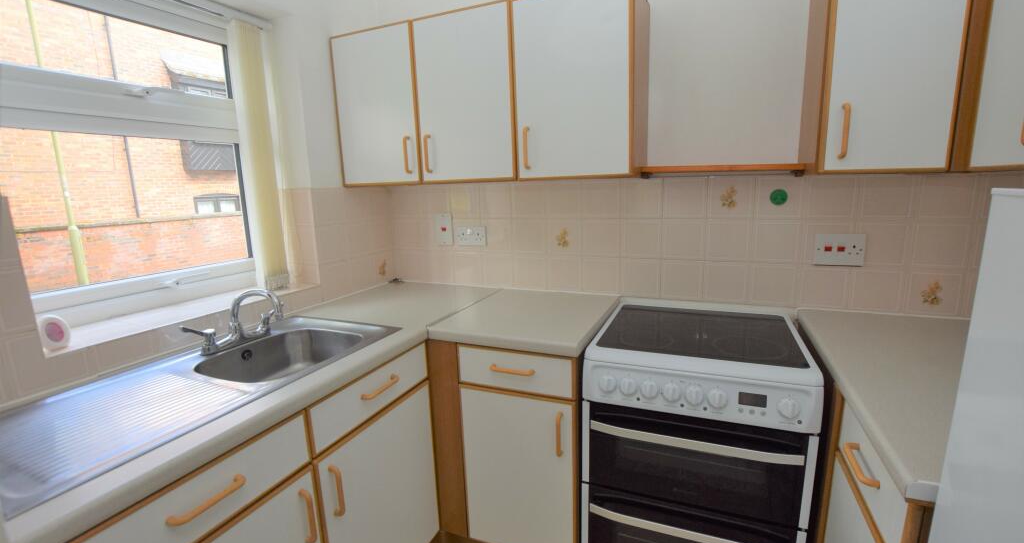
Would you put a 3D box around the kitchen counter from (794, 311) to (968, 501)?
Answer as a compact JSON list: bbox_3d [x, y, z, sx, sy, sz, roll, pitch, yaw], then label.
[{"bbox_3d":[1.078,0.254,0.976,0.580,0.046,0.965,3,12,24],"label":"kitchen counter"}]

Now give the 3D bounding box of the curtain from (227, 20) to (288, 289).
[{"bbox_3d":[-0.979,-0.421,1.626,0.067,0.969,0.100,3,12,24],"label":"curtain"}]

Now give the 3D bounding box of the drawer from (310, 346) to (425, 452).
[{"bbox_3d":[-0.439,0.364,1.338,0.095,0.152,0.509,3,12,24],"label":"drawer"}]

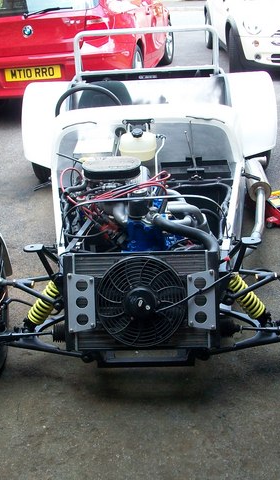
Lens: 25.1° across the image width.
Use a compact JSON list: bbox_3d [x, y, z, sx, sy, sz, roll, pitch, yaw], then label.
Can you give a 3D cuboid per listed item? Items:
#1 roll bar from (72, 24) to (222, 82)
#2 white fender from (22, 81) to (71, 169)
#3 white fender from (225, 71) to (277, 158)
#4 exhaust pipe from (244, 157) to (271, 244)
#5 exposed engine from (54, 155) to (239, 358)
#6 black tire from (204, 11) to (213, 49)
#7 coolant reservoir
[{"bbox_3d":[0.052,-1.240,4.165,0.940,0.340,0.120,-3,24,3],"label":"roll bar"},{"bbox_3d":[-0.586,-0.863,4.378,0.320,0.450,0.800,-3,24,3],"label":"white fender"},{"bbox_3d":[0.740,-0.921,4.303,0.320,0.450,0.800,-3,24,3],"label":"white fender"},{"bbox_3d":[0.572,-0.233,3.170,0.170,0.160,1.250,0,24,8],"label":"exhaust pipe"},{"bbox_3d":[0.015,0.006,2.519,0.610,0.540,1.020,-3,24,3],"label":"exposed engine"},{"bbox_3d":[1.161,-3.324,9.880,0.190,0.610,0.610,-3,24,2],"label":"black tire"},{"bbox_3d":[-0.010,-0.453,3.017,0.180,0.170,0.130,-3,24,3],"label":"coolant reservoir"}]

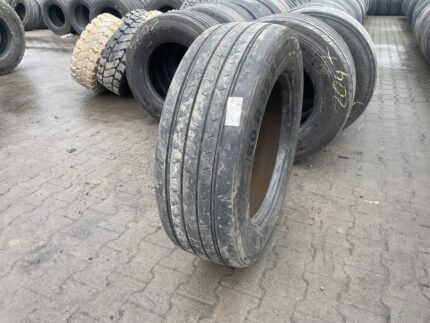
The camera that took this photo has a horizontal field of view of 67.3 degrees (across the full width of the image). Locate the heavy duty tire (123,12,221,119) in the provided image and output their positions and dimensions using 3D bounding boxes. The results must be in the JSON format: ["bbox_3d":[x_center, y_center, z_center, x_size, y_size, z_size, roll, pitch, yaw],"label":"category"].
[{"bbox_3d":[-0.264,-0.712,2.644,0.935,0.935,0.310,9,30,20],"label":"heavy duty tire"}]

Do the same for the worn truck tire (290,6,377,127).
[{"bbox_3d":[0.671,-0.621,2.399,0.955,0.955,0.297,10,29,21],"label":"worn truck tire"}]

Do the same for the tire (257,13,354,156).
[{"bbox_3d":[0.427,-0.465,2.132,0.929,0.929,0.312,11,31,23],"label":"tire"}]

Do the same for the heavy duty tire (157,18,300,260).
[{"bbox_3d":[0.121,-0.060,1.329,0.303,0.942,0.942,11,29,22],"label":"heavy duty tire"}]

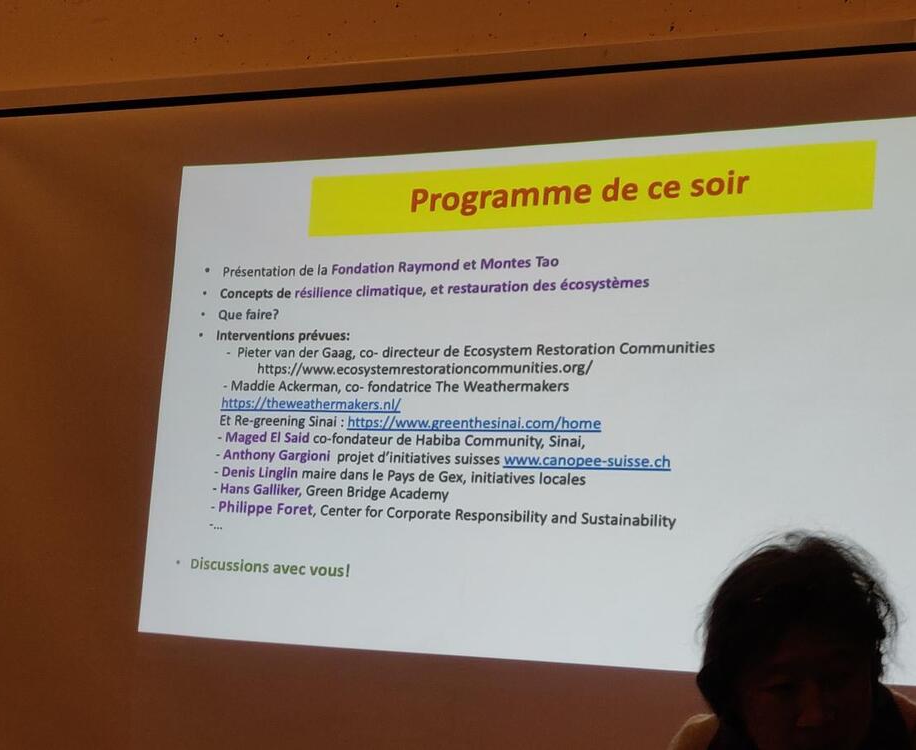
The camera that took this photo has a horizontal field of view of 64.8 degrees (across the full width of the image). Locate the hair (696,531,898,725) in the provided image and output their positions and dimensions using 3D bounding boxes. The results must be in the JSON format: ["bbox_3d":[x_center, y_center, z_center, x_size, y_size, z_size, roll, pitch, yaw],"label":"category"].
[{"bbox_3d":[0.408,0.305,0.885,0.212,0.225,0.215,7,9,16],"label":"hair"}]

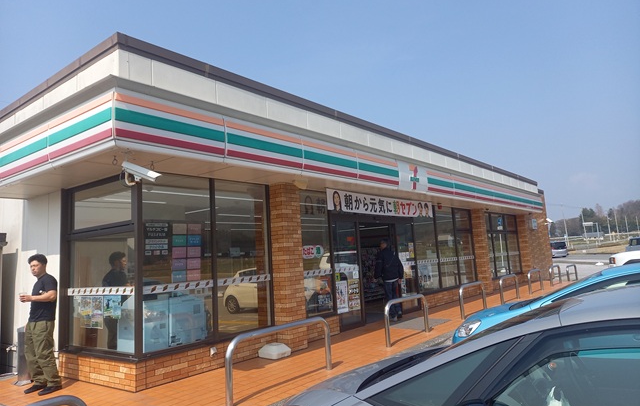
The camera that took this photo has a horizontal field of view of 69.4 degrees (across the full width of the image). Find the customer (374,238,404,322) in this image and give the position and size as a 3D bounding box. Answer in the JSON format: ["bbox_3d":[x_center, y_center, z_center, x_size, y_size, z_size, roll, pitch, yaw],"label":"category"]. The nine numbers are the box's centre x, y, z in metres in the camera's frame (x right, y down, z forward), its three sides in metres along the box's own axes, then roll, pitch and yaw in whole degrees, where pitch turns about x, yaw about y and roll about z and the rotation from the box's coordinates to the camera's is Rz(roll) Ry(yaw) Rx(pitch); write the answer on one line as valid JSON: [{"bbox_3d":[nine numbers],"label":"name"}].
[{"bbox_3d":[1.548,1.690,10.261,0.560,1.780,0.420,0,-8,-27],"label":"customer"}]

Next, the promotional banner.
[{"bbox_3d":[1.553,0.063,10.299,0.040,0.398,4.586,-9,-8,37],"label":"promotional banner"}]

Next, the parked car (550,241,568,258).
[{"bbox_3d":[25.292,4.903,49.049,1.700,1.750,4.400,-7,-8,27],"label":"parked car"}]

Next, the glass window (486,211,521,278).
[{"bbox_3d":[7.045,1.605,17.699,0.100,2.378,4.409,-9,-8,37],"label":"glass window"}]

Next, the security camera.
[{"bbox_3d":[-1.933,-0.330,5.000,0.430,0.160,0.130,23,-18,-23],"label":"security camera"}]

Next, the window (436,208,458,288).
[{"bbox_3d":[3.697,1.267,13.406,0.080,2.276,1.293,-9,-8,37],"label":"window"}]

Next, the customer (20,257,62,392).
[{"bbox_3d":[-3.574,1.509,5.929,0.480,1.755,0.480,-9,-9,38],"label":"customer"}]

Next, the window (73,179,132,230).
[{"bbox_3d":[-3.003,0.050,6.339,1.560,0.531,0.060,-9,-8,37],"label":"window"}]

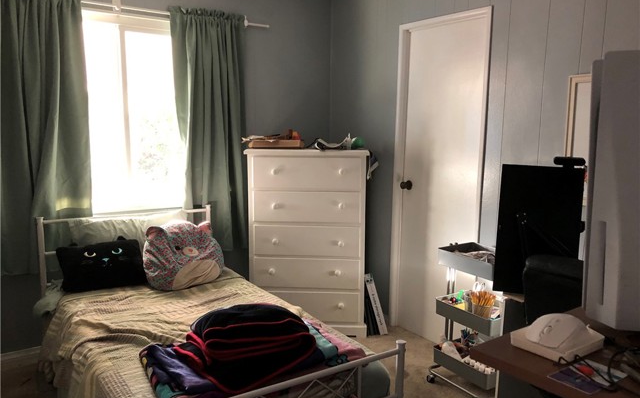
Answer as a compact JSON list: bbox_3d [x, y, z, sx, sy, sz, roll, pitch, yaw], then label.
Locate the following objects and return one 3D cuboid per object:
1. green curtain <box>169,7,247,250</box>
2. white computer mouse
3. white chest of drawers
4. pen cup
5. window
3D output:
[{"bbox_3d":[-0.734,-0.426,3.492,0.529,1.616,0.120,-5,10,-34],"label":"green curtain"},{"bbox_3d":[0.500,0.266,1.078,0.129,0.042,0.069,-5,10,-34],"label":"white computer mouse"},{"bbox_3d":[-0.079,0.279,3.591,0.815,1.247,0.410,1,8,0],"label":"white chest of drawers"},{"bbox_3d":[0.816,0.585,2.615,0.090,0.100,0.090,1,8,0],"label":"pen cup"},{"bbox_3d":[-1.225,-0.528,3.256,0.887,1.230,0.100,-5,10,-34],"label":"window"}]

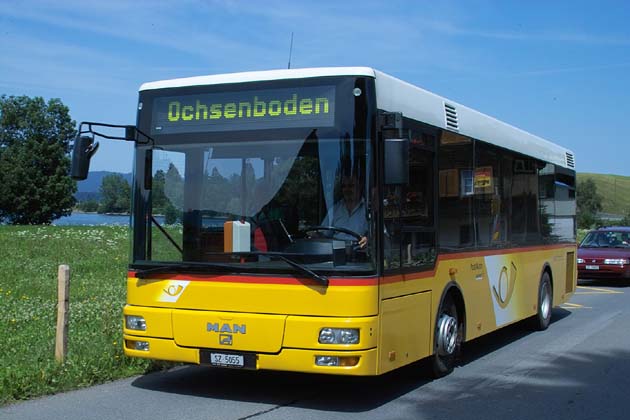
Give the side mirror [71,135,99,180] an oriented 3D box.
[{"bbox_3d":[-1.929,-0.427,7.467,0.140,0.370,0.210,1,-1,-38],"label":"side mirror"}]

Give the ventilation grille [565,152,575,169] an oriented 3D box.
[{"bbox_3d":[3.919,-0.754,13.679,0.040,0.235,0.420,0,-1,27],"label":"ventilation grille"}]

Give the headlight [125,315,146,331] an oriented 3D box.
[{"bbox_3d":[-1.483,0.948,7.505,0.300,0.125,0.090,0,-1,35],"label":"headlight"}]

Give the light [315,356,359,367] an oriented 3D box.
[{"bbox_3d":[0.173,1.127,6.657,0.330,0.085,0.085,0,-1,19],"label":"light"}]

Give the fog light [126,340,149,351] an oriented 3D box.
[{"bbox_3d":[-1.471,1.137,7.495,0.330,0.085,0.085,0,-1,35],"label":"fog light"}]

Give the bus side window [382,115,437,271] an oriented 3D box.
[{"bbox_3d":[0.786,-0.104,7.382,0.060,1.230,1.260,0,-1,27],"label":"bus side window"}]

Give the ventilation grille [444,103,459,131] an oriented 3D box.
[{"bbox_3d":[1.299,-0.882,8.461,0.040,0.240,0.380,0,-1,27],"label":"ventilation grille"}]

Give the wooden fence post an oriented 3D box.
[{"bbox_3d":[-2.542,1.049,9.000,0.100,1.000,0.100,1,-1,27],"label":"wooden fence post"}]

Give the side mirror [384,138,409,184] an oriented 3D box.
[{"bbox_3d":[0.611,-0.362,6.691,0.185,0.345,0.100,0,-1,3],"label":"side mirror"}]

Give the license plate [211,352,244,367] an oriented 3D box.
[{"bbox_3d":[-0.688,1.181,7.039,0.305,0.085,0.015,0,-1,27],"label":"license plate"}]

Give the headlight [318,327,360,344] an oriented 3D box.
[{"bbox_3d":[0.184,0.940,6.656,0.300,0.125,0.090,0,-1,19],"label":"headlight"}]

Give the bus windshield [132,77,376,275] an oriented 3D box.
[{"bbox_3d":[-0.613,-0.262,7.171,2.250,1.540,0.320,0,-1,27],"label":"bus windshield"}]

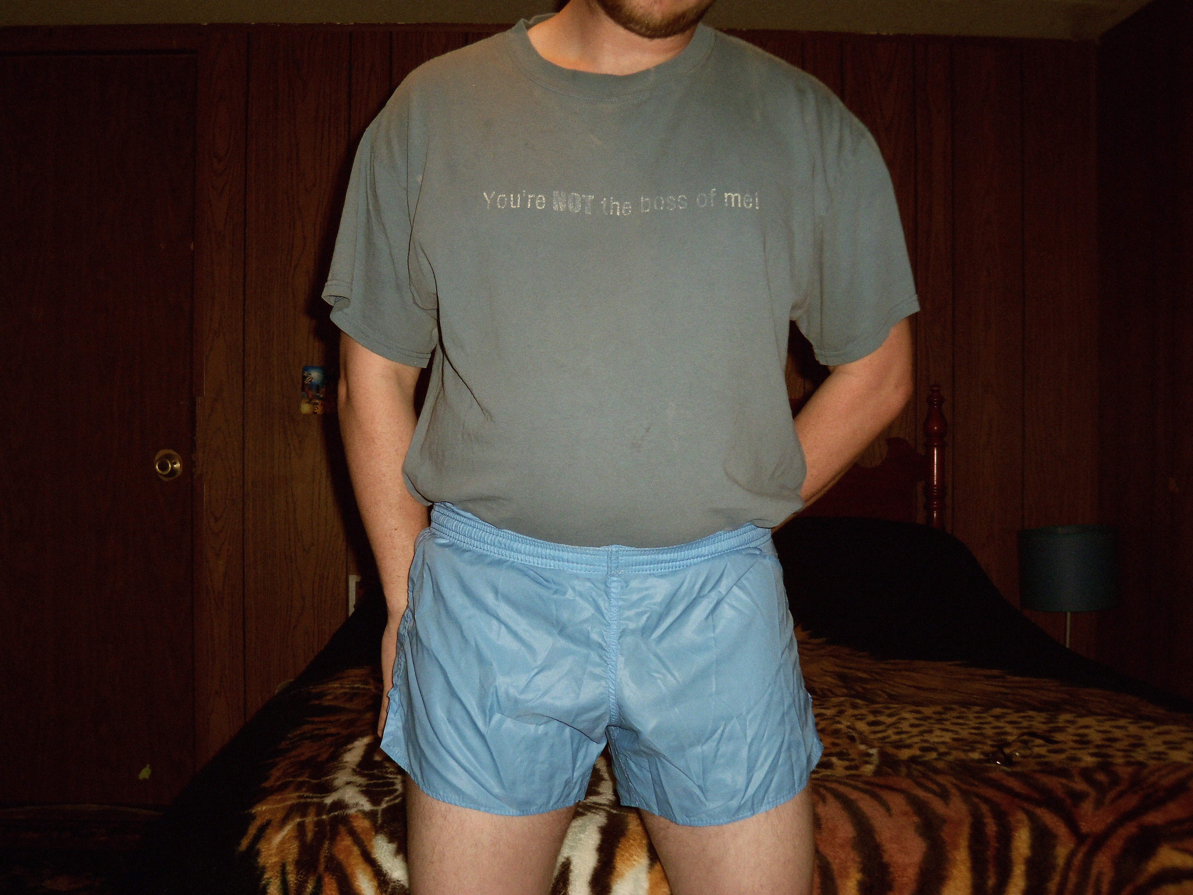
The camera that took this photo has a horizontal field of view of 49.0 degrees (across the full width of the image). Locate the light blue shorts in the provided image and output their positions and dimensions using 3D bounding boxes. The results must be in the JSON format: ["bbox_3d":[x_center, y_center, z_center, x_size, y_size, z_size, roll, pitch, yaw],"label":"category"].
[{"bbox_3d":[0.006,0.228,1.420,0.480,0.335,0.280,0,0,-2],"label":"light blue shorts"}]

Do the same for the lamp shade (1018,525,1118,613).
[{"bbox_3d":[1.152,0.293,3.200,0.235,0.195,0.235,0,0,0],"label":"lamp shade"}]

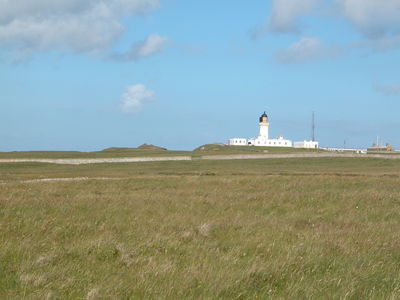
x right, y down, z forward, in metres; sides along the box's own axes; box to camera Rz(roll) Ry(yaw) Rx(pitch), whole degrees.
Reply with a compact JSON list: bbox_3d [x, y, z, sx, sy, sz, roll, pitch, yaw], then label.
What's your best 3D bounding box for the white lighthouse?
[{"bbox_3d":[33.100,-11.200,600.000,5.300,17.700,5.300,0,0,0],"label":"white lighthouse"}]

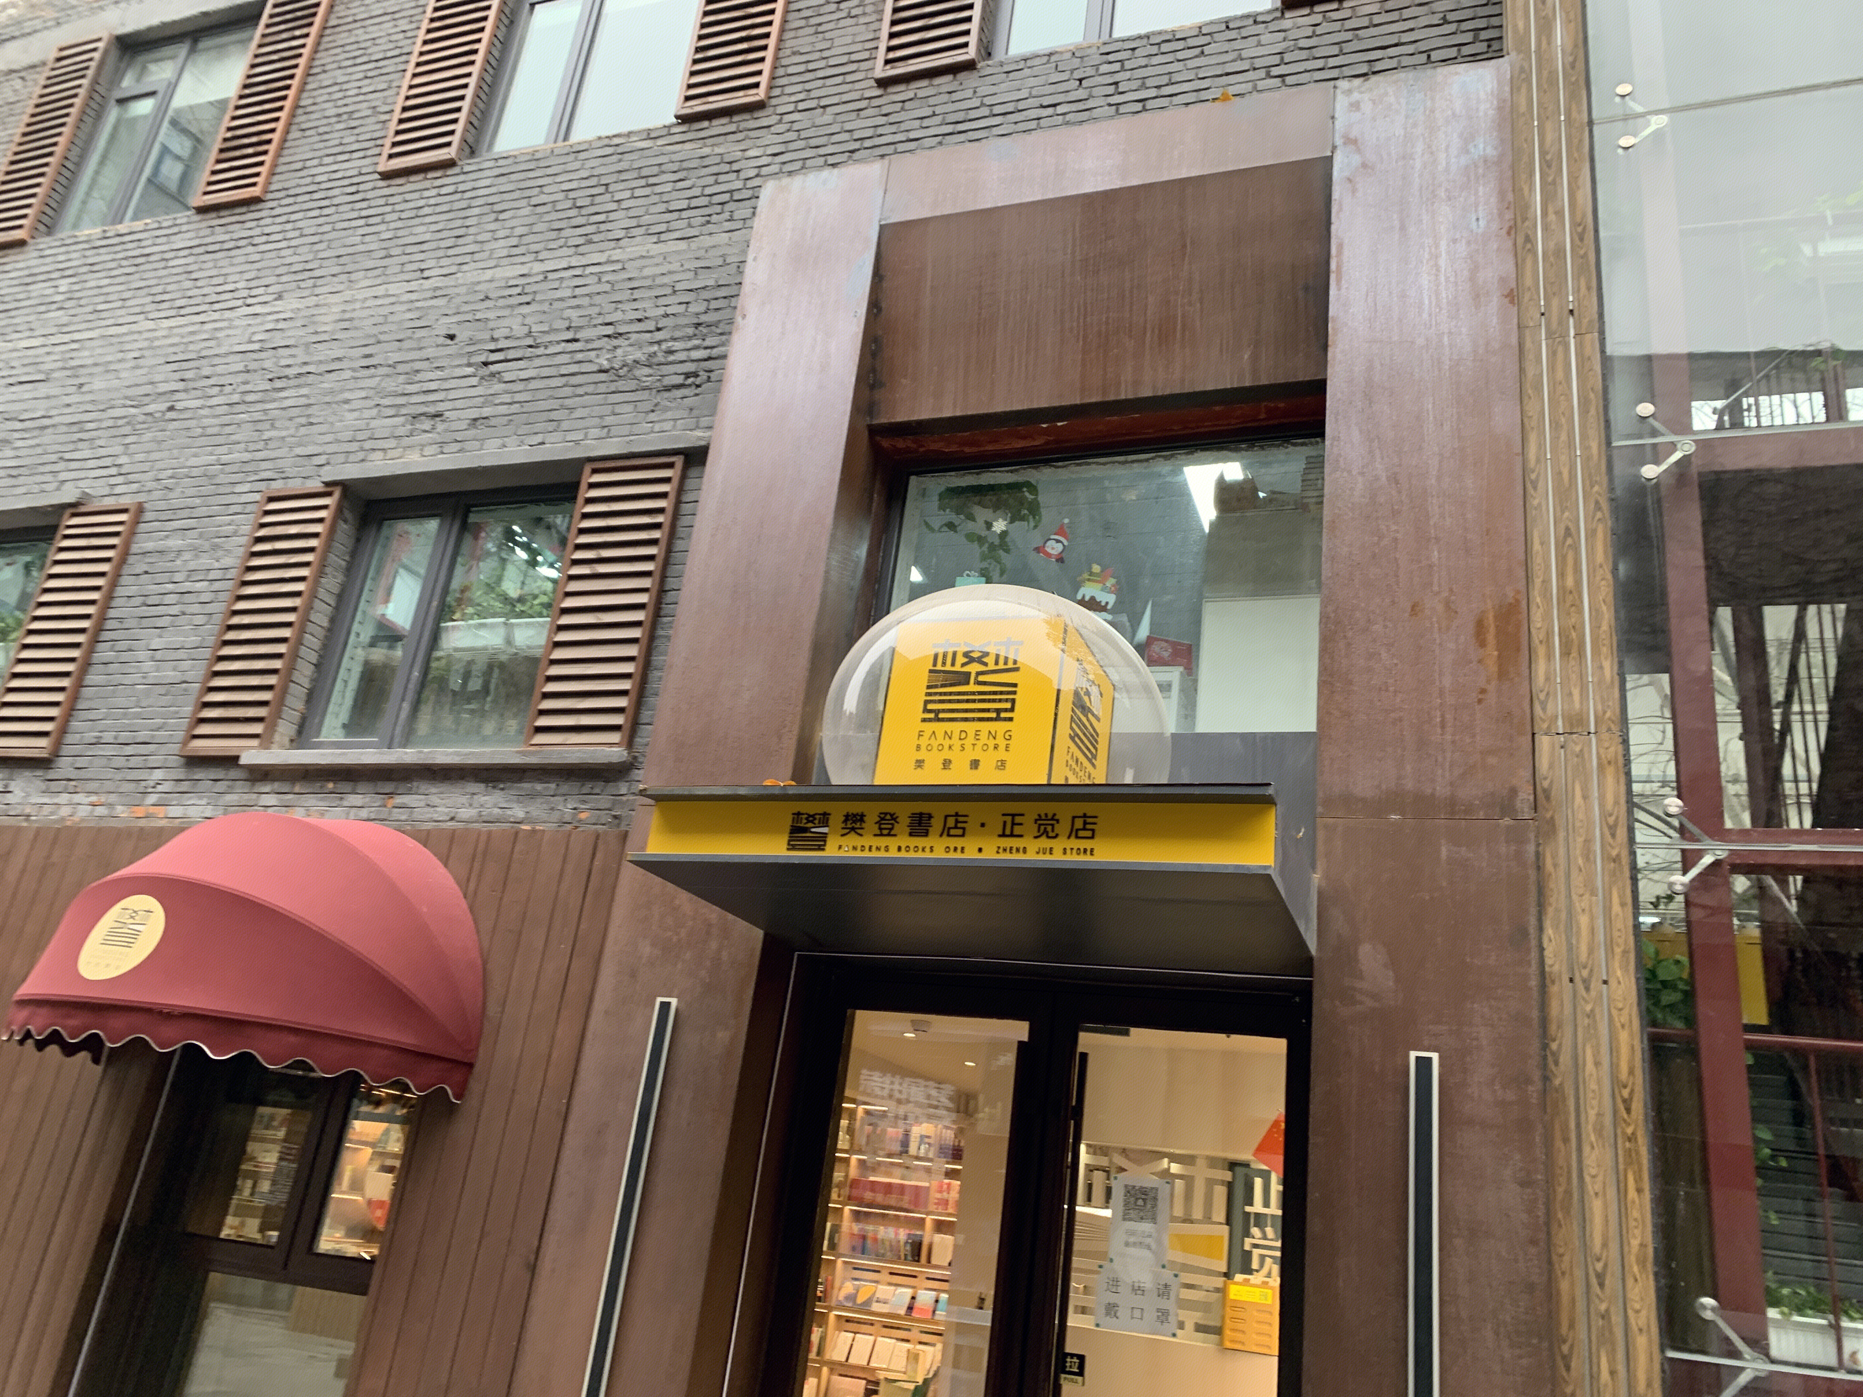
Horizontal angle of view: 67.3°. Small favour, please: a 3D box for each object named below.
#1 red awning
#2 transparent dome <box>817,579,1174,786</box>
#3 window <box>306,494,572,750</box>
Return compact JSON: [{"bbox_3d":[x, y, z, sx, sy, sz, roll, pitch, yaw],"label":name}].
[{"bbox_3d":[-2.983,0.918,5.809,2.080,1.180,1.070,-1,-21,22],"label":"red awning"},{"bbox_3d":[0.236,0.042,4.797,1.180,0.830,1.180,-1,-21,22],"label":"transparent dome"},{"bbox_3d":[-2.394,-0.373,6.953,1.500,1.470,0.100,-1,-21,22],"label":"window"}]

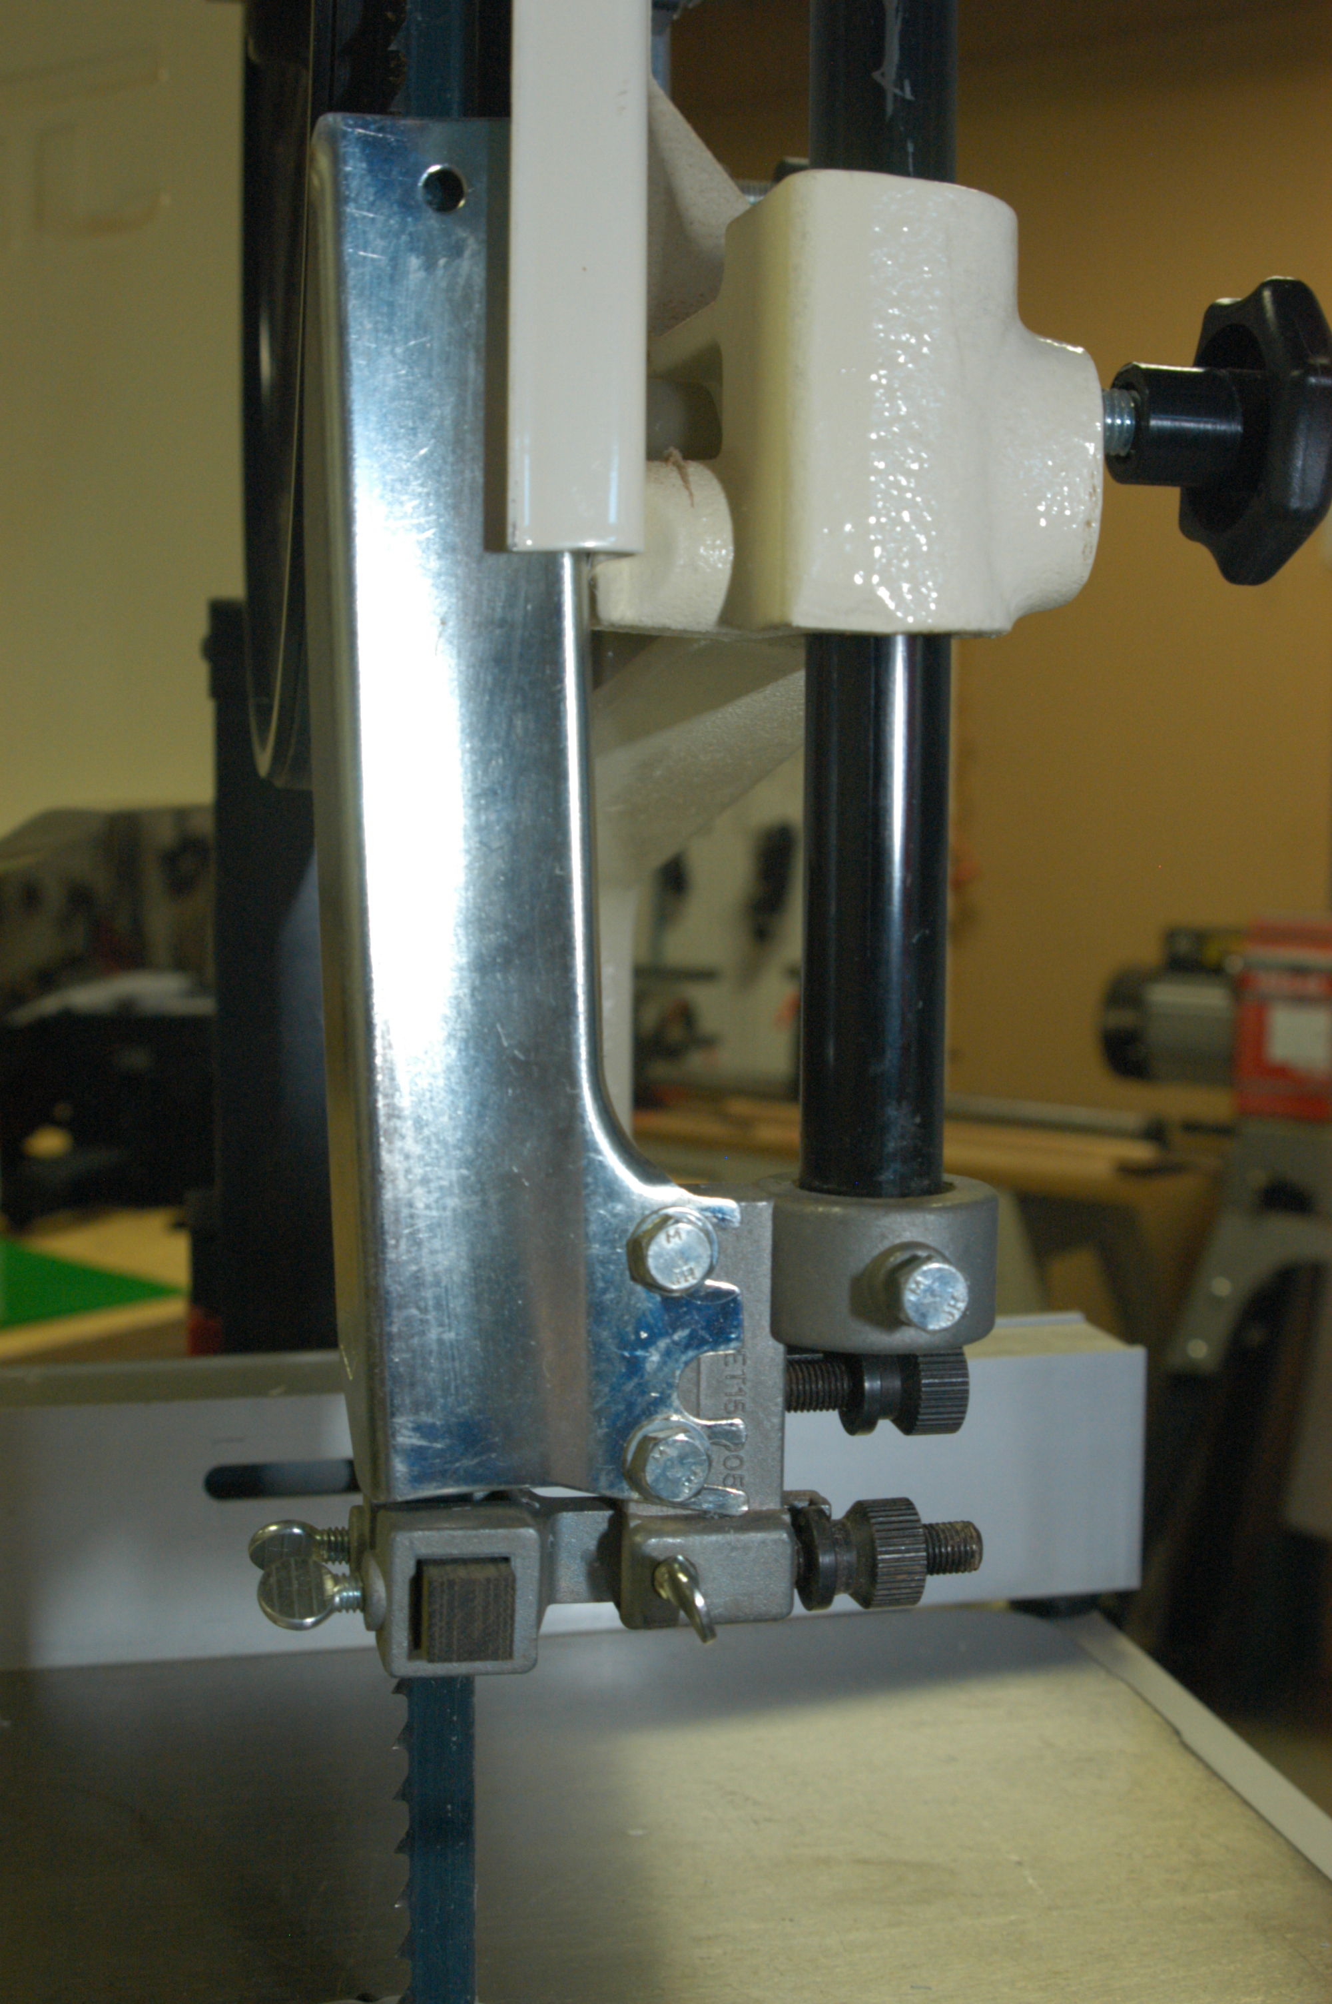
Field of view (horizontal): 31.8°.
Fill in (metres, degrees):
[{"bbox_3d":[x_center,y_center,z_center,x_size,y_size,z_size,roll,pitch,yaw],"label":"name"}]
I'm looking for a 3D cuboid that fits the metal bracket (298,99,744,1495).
[{"bbox_3d":[-0.021,-0.023,0.342,0.058,0.200,0.031,-3,5,-10],"label":"metal bracket"}]

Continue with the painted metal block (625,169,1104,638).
[{"bbox_3d":[0.031,-0.088,0.362,0.075,0.066,0.048,-1,4,-11],"label":"painted metal block"}]

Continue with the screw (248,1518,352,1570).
[{"bbox_3d":[-0.056,0.086,0.370,0.019,0.011,0.006,-1,20,-11],"label":"screw"}]

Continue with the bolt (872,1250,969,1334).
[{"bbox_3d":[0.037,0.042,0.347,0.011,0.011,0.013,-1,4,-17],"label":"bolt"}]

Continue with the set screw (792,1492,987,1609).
[{"bbox_3d":[0.034,0.087,0.370,0.034,0.018,0.018,-1,4,-11],"label":"set screw"}]

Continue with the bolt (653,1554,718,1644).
[{"bbox_3d":[0.002,0.087,0.345,0.006,0.011,0.019,-31,9,-7],"label":"bolt"}]

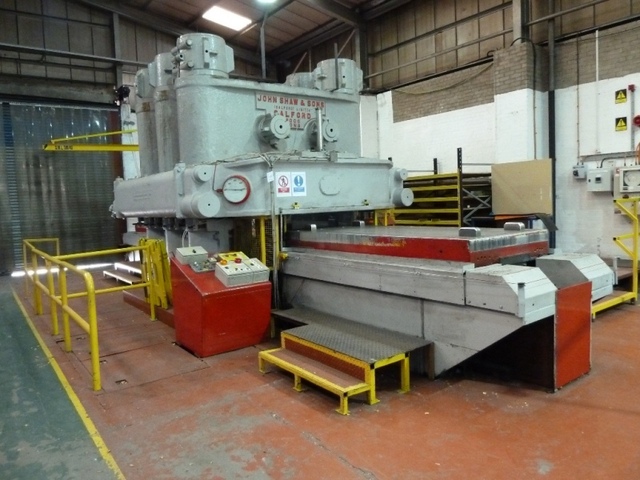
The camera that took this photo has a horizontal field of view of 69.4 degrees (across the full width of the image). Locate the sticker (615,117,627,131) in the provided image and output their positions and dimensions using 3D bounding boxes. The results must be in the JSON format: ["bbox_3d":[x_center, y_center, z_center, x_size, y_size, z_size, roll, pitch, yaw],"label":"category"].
[{"bbox_3d":[5.037,-1.930,7.725,0.008,0.213,0.162,-5,6,-37],"label":"sticker"}]

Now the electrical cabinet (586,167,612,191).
[{"bbox_3d":[4.839,-1.034,7.956,0.160,0.395,0.380,-5,6,-37],"label":"electrical cabinet"}]

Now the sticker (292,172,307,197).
[{"bbox_3d":[-0.267,-0.714,5.950,0.207,0.302,0.008,-5,6,-37],"label":"sticker"}]

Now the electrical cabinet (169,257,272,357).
[{"bbox_3d":[-1.107,0.675,5.290,0.830,0.980,0.760,-5,6,-37],"label":"electrical cabinet"}]

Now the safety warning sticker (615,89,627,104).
[{"bbox_3d":[5.016,-2.378,7.697,0.008,0.213,0.162,-5,6,-37],"label":"safety warning sticker"}]

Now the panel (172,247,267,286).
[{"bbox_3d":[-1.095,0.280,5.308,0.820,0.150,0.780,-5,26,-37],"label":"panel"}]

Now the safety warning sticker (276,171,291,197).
[{"bbox_3d":[-0.453,-0.692,5.809,0.207,0.302,0.008,-5,6,-37],"label":"safety warning sticker"}]

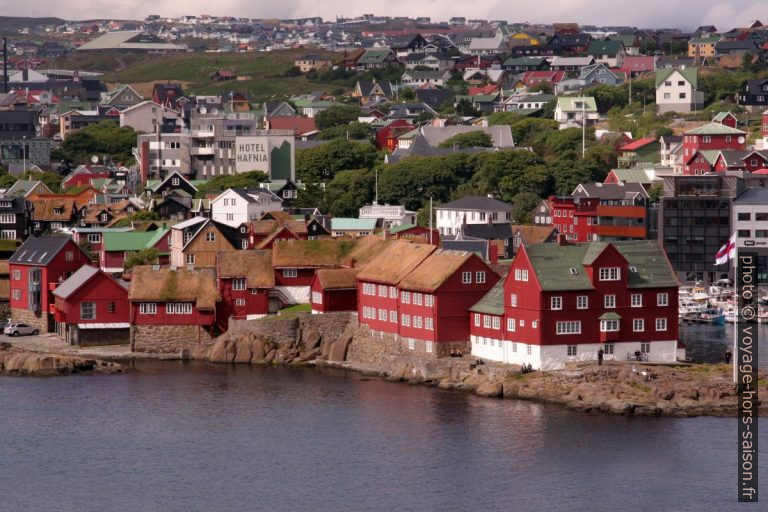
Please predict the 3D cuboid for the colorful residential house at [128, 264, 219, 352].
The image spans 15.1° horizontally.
[{"bbox_3d":[-25.442,6.407,354.672,10.700,9.800,8.000,0,3,1],"label":"colorful residential house"}]

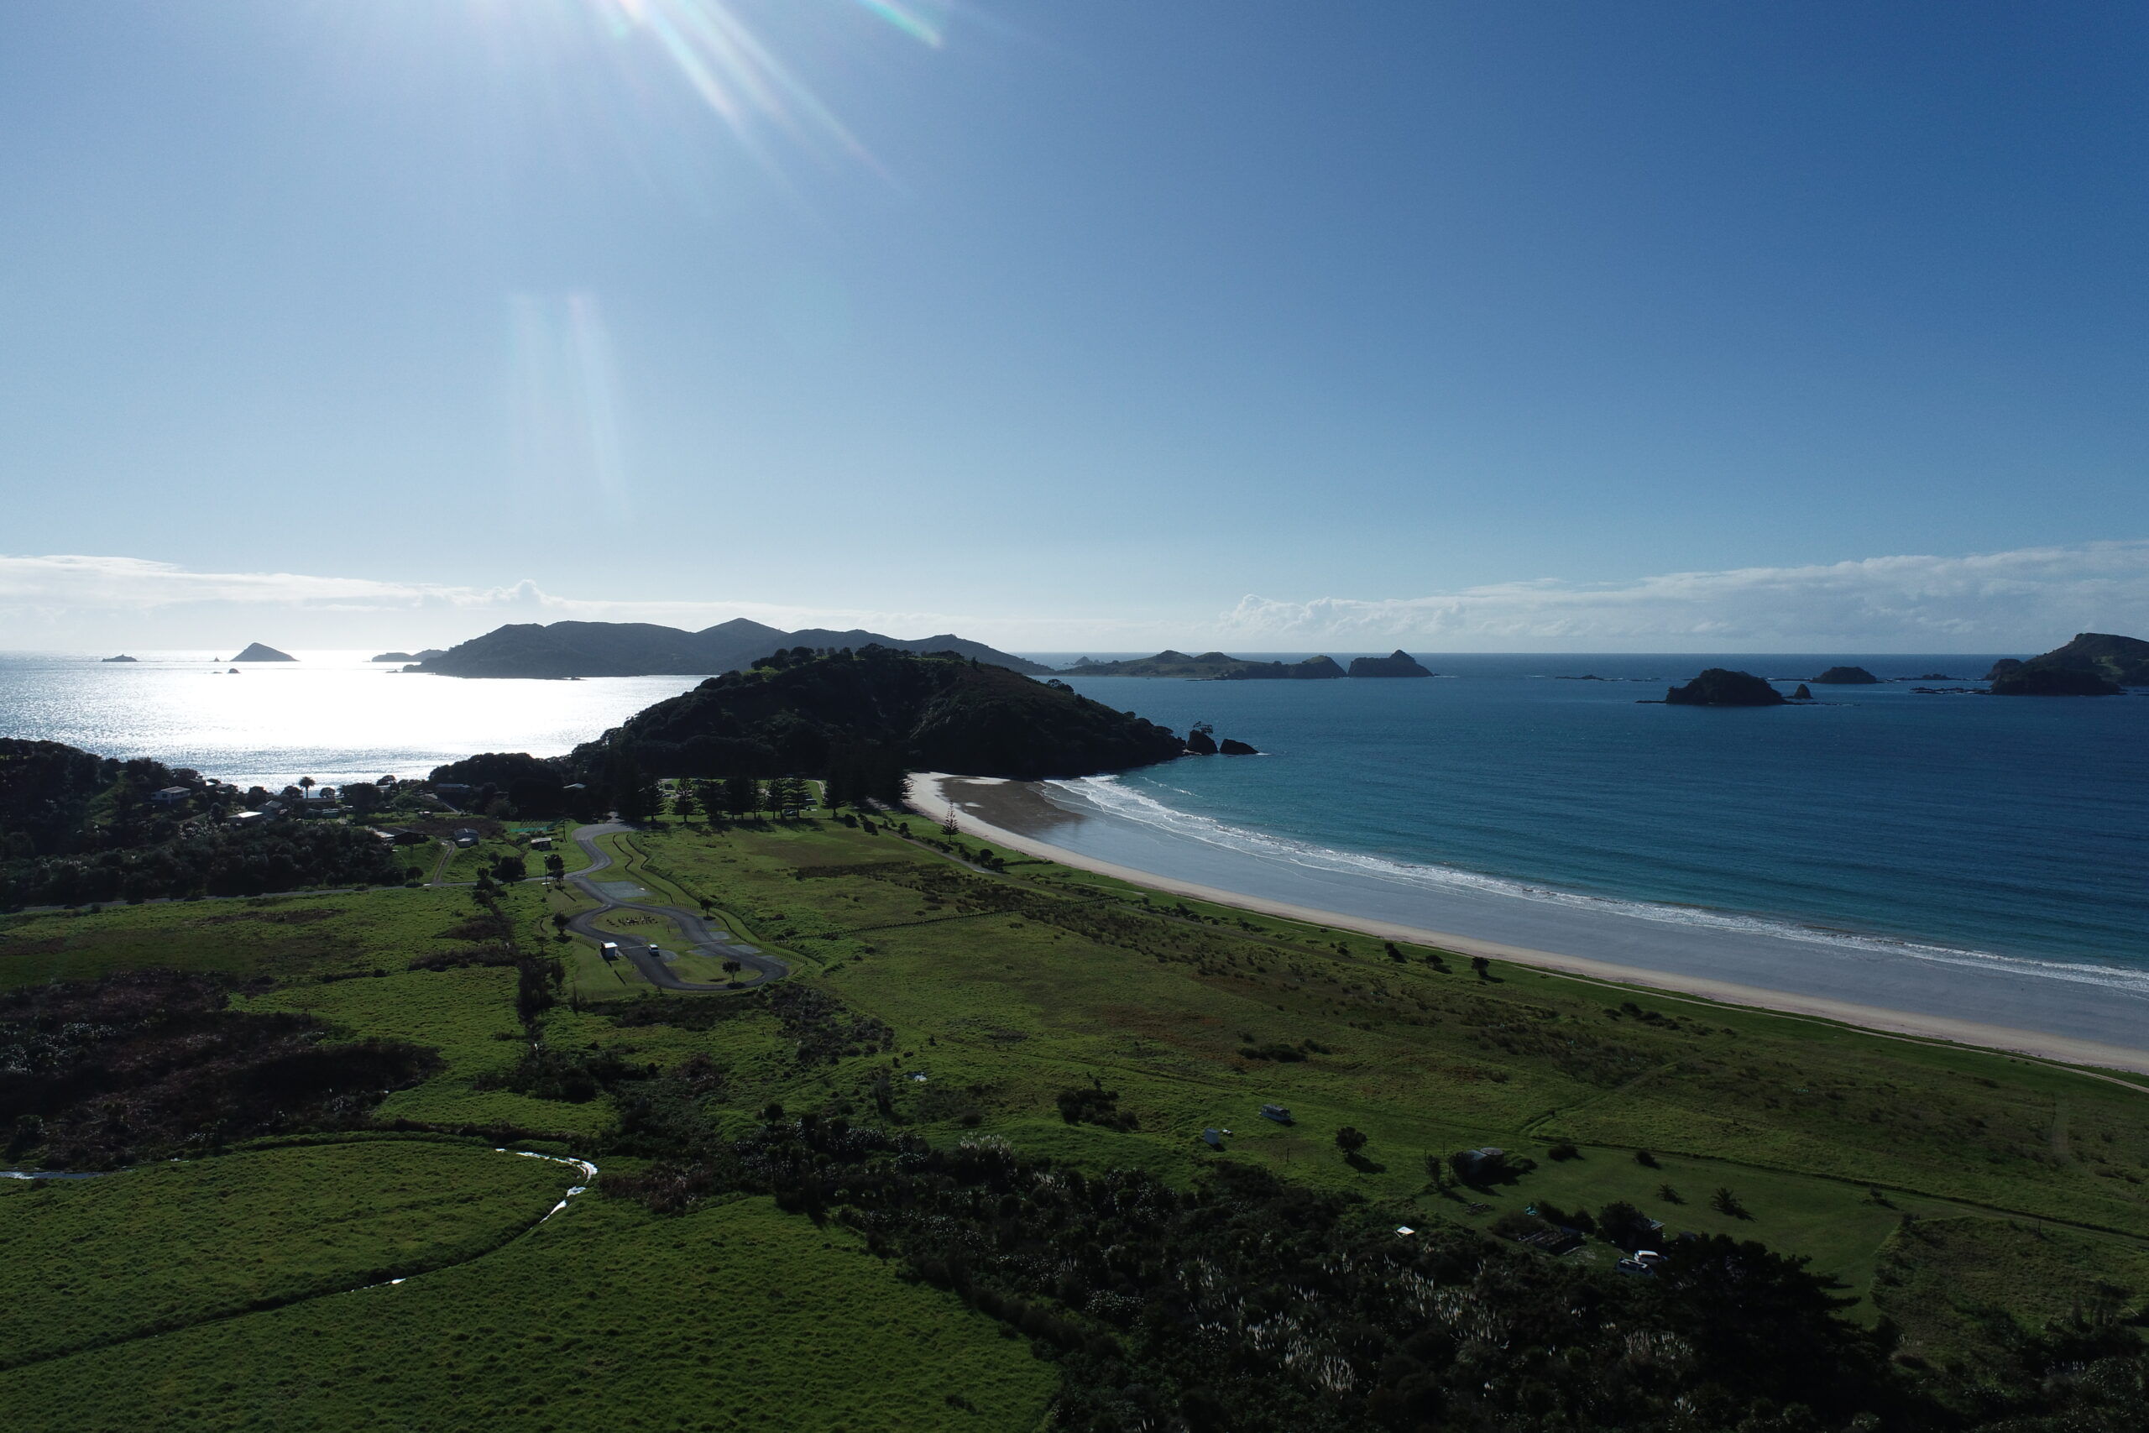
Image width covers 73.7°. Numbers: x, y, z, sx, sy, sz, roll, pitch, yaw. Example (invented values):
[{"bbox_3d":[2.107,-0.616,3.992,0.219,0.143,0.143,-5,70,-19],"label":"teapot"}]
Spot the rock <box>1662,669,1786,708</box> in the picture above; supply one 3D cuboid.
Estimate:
[{"bbox_3d":[909.000,-41.000,2002.000,158.000,50.000,112.000,1,3,14],"label":"rock"}]

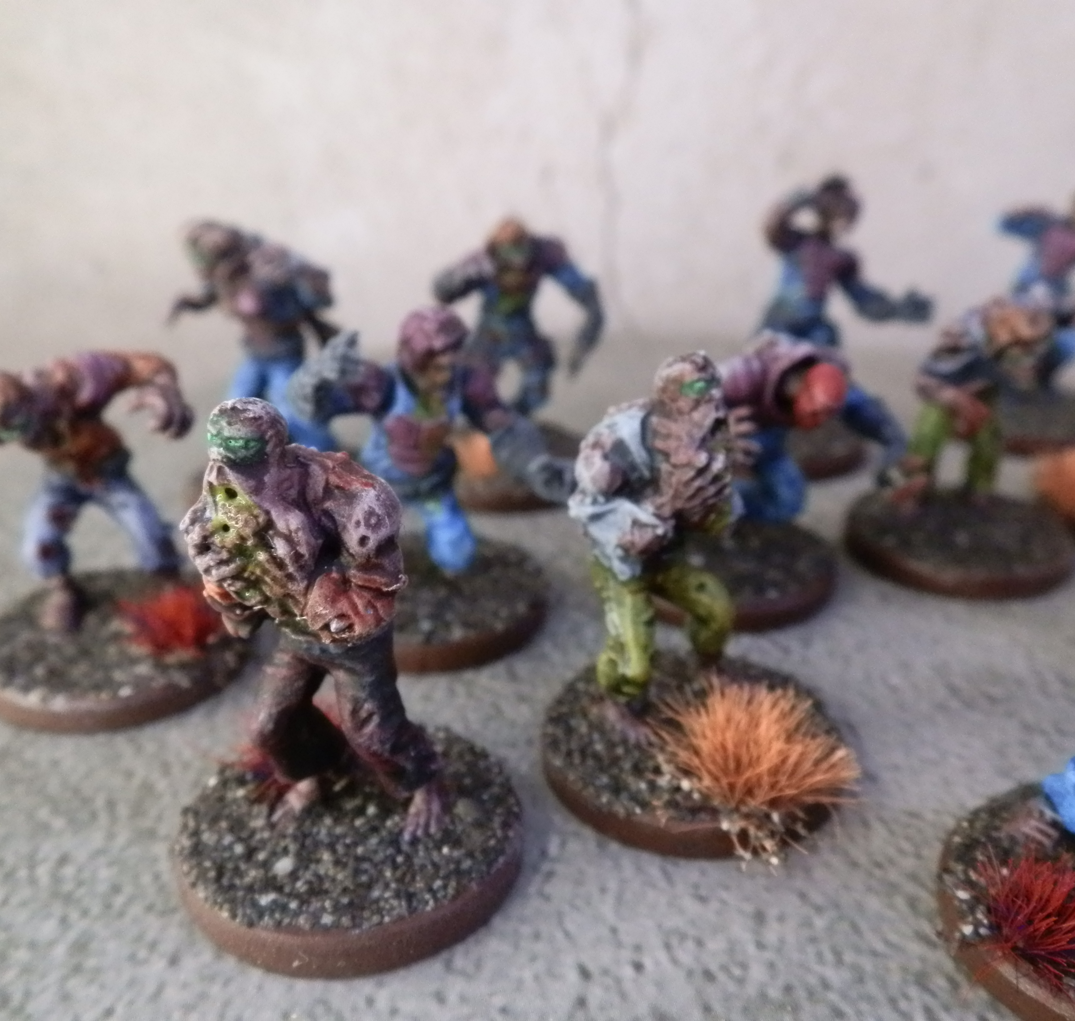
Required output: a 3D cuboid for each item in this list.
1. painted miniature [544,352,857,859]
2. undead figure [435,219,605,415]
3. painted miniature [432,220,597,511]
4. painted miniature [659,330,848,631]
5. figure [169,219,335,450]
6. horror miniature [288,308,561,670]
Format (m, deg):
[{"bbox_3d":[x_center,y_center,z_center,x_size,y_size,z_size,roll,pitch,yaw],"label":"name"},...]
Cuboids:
[{"bbox_3d":[0.013,0.005,0.084,0.025,0.035,0.025,-19,32,-36],"label":"painted miniature"},{"bbox_3d":[-0.002,-0.021,0.137,0.021,0.031,0.015,-1,25,-2],"label":"undead figure"},{"bbox_3d":[-0.005,-0.020,0.139,0.026,0.033,0.025,-1,25,-2],"label":"painted miniature"},{"bbox_3d":[0.020,-0.006,0.116,0.026,0.027,0.025,-14,29,-28],"label":"painted miniature"},{"bbox_3d":[-0.033,-0.019,0.135,0.025,0.034,0.025,17,30,32],"label":"figure"},{"bbox_3d":[-0.011,-0.005,0.107,0.025,0.032,0.025,-14,28,-27],"label":"horror miniature"}]

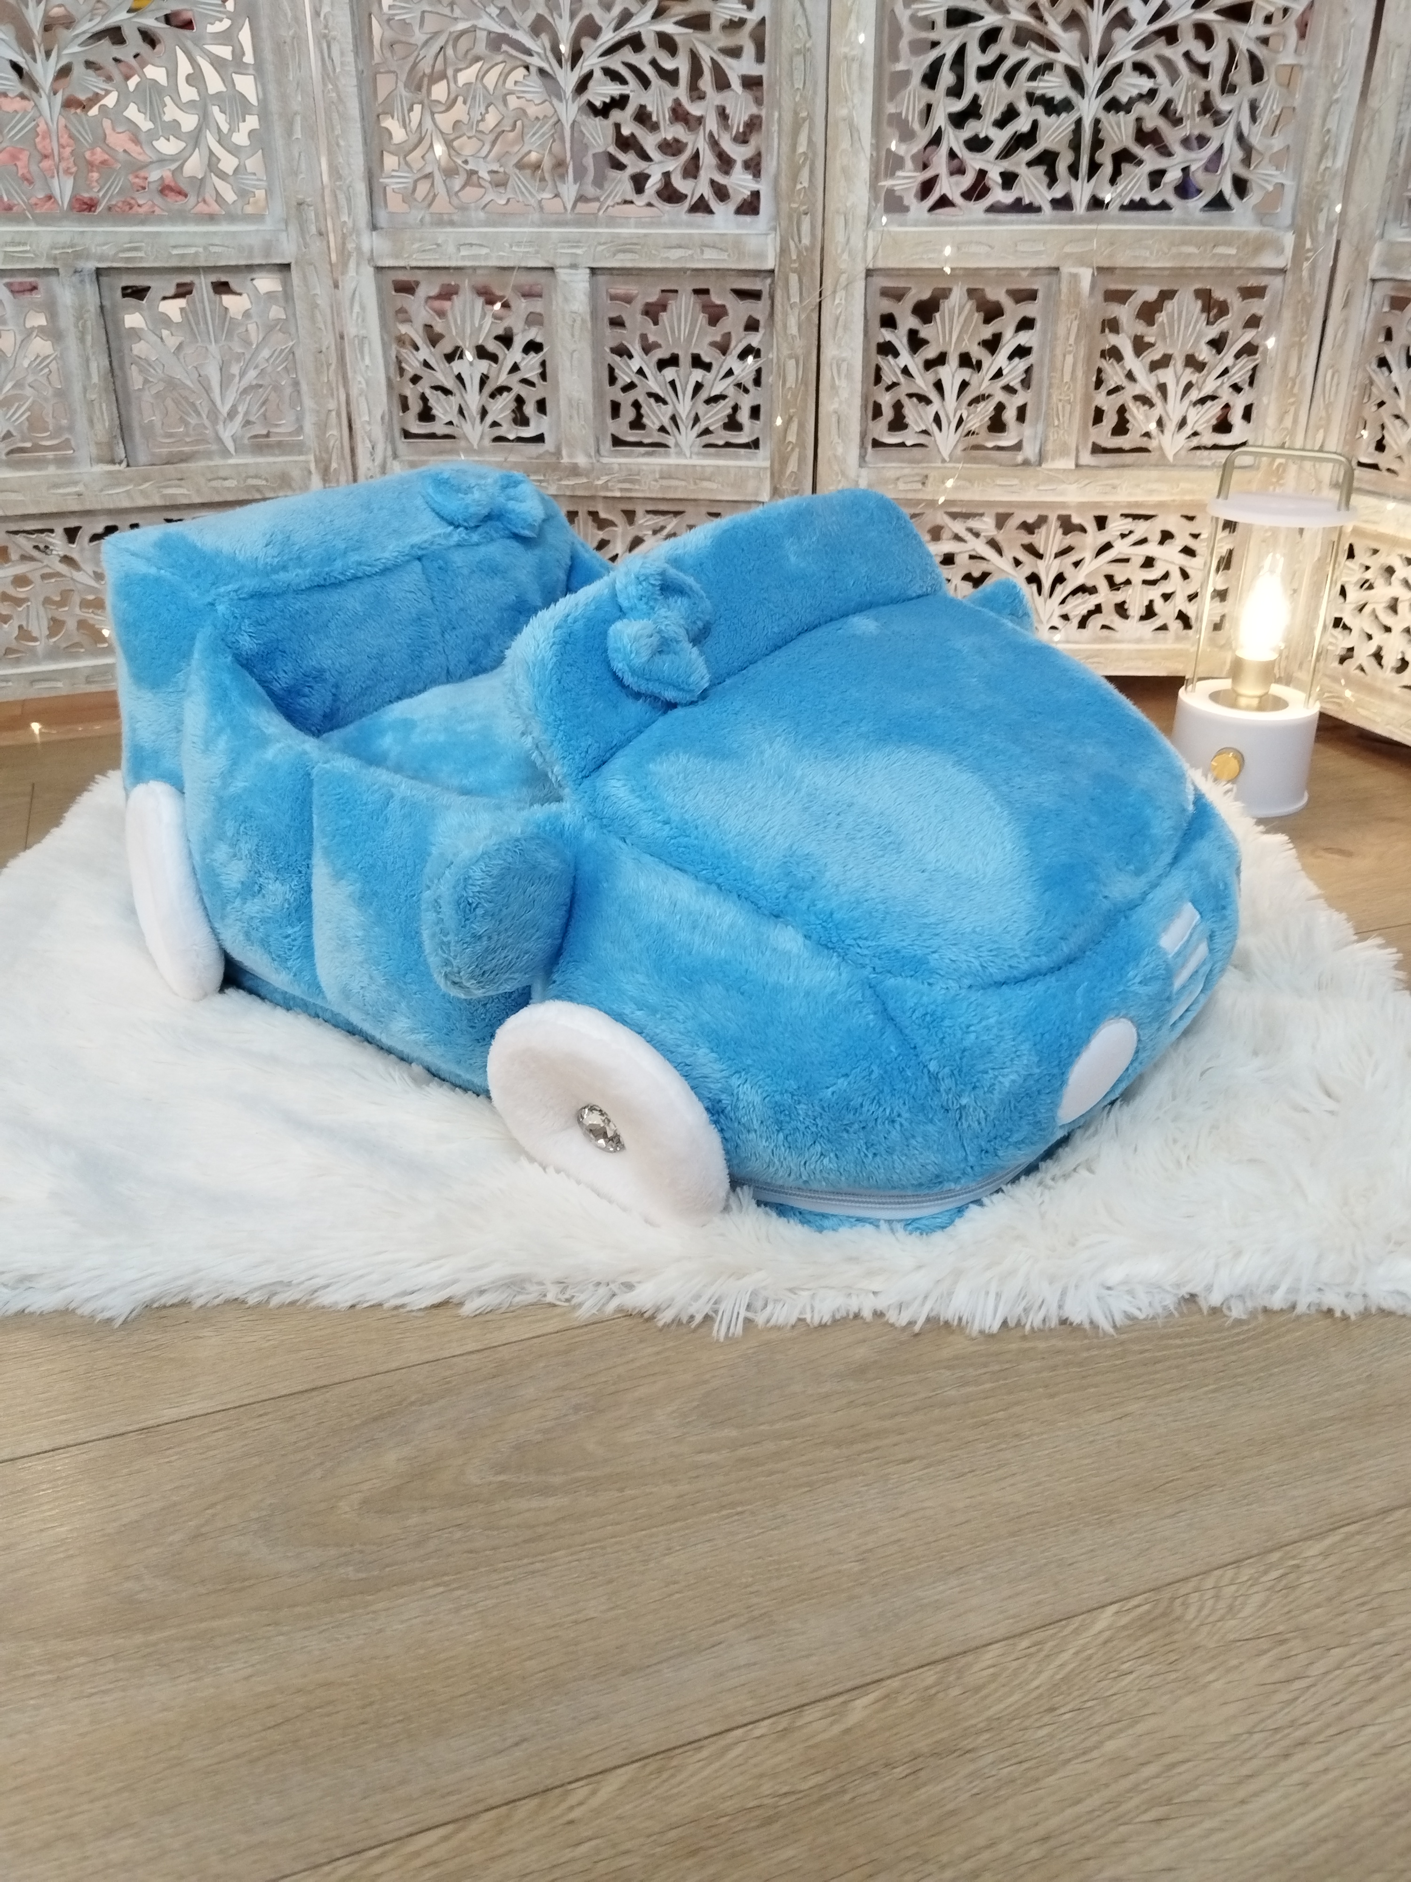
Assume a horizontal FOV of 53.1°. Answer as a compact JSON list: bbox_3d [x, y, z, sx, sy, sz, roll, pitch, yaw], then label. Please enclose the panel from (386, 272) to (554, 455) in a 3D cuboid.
[{"bbox_3d":[-0.236,-0.585,1.434,0.162,0.169,0.020,3,26,7],"label":"panel"}]

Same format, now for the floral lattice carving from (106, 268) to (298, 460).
[{"bbox_3d":[-0.500,-0.575,1.419,0.170,0.179,0.020,-7,26,-14],"label":"floral lattice carving"}]

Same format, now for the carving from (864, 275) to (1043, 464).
[{"bbox_3d":[0.243,-0.560,1.389,0.163,0.169,0.020,1,25,1],"label":"carving"}]

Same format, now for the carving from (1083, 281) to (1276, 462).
[{"bbox_3d":[0.461,-0.557,1.383,0.166,0.172,0.020,1,25,1],"label":"carving"}]

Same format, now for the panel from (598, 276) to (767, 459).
[{"bbox_3d":[-0.021,-0.572,1.408,0.165,0.164,0.020,3,26,7],"label":"panel"}]

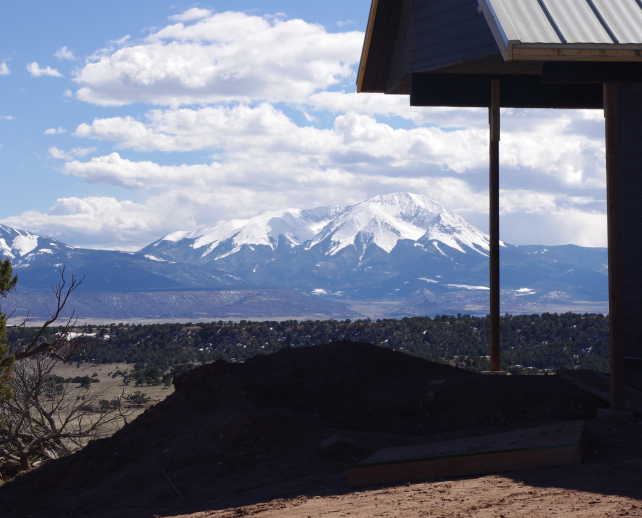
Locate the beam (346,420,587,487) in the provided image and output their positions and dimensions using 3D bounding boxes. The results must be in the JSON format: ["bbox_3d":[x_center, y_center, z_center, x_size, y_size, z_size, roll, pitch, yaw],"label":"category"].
[{"bbox_3d":[1.170,1.520,13.900,1.780,0.165,1.120,-7,2,11],"label":"beam"}]

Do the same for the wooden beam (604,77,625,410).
[{"bbox_3d":[2.366,-0.097,14.295,0.095,2.653,0.095,0,-2,-7],"label":"wooden beam"}]

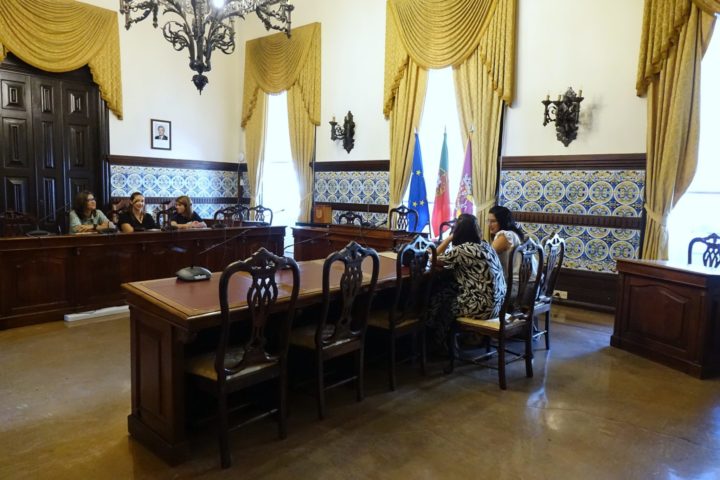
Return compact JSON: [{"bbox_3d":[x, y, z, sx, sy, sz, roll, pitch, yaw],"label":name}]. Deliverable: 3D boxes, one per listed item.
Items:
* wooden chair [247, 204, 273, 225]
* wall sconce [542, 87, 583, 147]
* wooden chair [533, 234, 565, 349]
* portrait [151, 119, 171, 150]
[{"bbox_3d":[-1.508,-0.013,8.077,0.550,1.085,0.510,7,8,40],"label":"wooden chair"},{"bbox_3d":[2.473,-1.513,5.832,0.490,0.720,0.410,7,8,40],"label":"wall sconce"},{"bbox_3d":[1.466,0.456,4.335,0.550,1.085,0.510,7,8,40],"label":"wooden chair"},{"bbox_3d":[-3.666,-1.945,8.887,0.030,0.535,0.380,7,8,40],"label":"portrait"}]

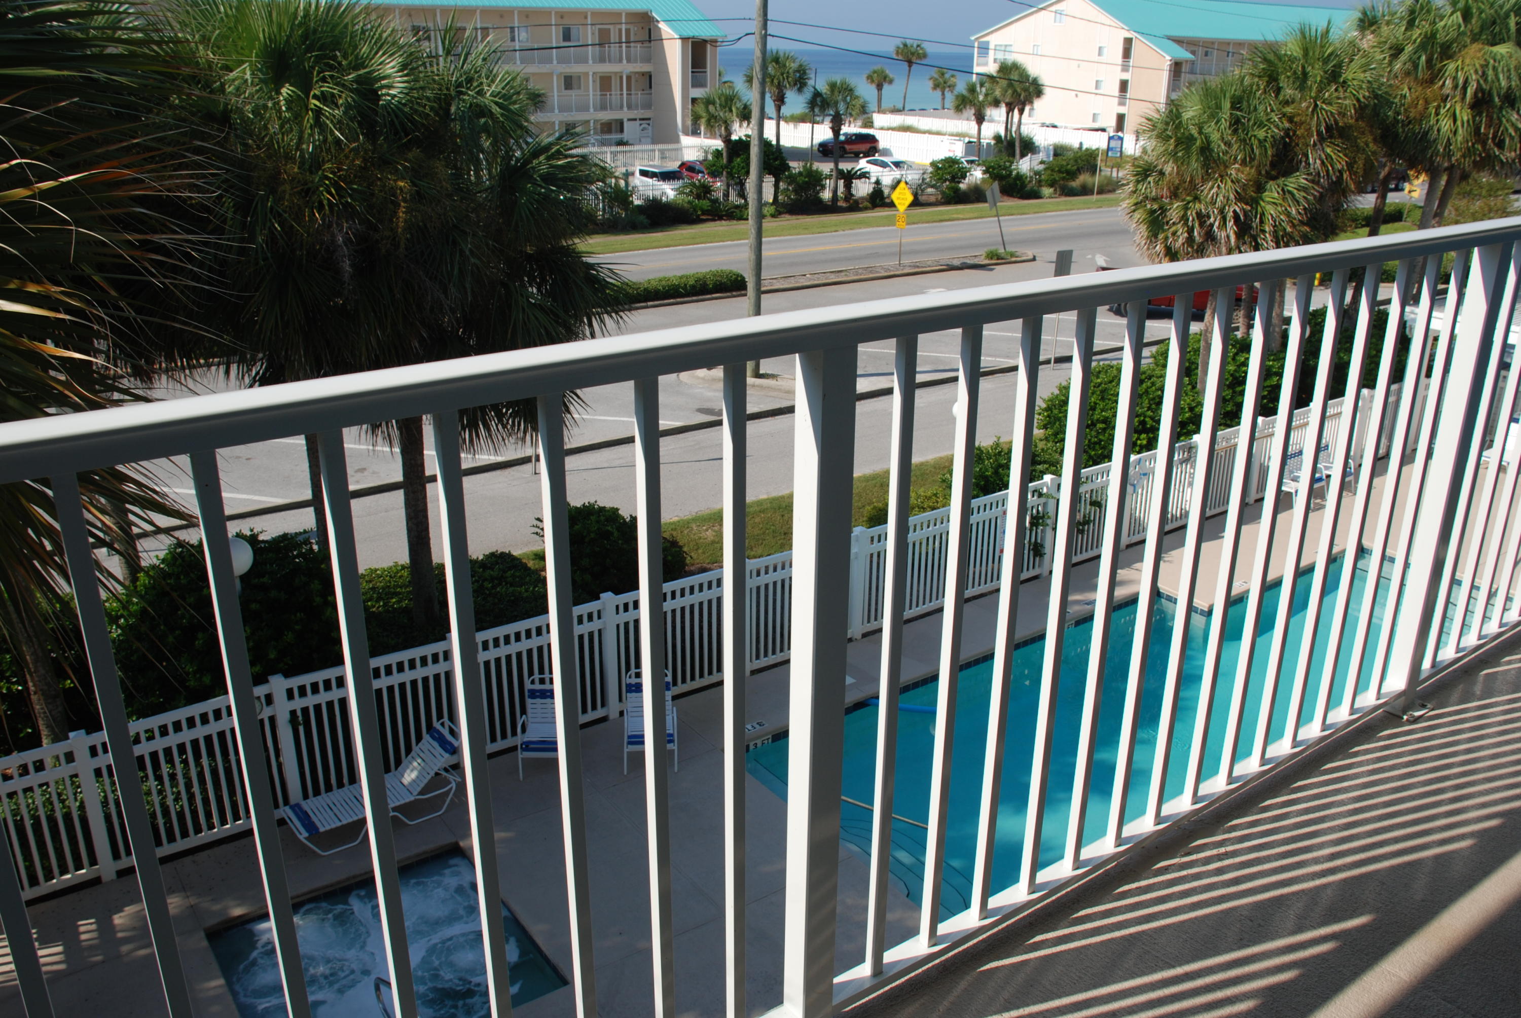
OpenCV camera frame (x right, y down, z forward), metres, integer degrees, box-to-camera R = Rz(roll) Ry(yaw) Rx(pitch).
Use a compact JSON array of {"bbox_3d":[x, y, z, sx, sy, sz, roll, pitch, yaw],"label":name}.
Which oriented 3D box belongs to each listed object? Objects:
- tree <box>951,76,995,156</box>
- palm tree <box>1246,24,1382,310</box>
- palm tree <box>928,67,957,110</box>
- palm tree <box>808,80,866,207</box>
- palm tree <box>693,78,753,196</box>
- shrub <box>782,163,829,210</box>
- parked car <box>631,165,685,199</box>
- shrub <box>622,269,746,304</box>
[{"bbox_3d":[14.797,-26.020,85.391,3.198,5.501,3.198,4,20,9],"label":"tree"},{"bbox_3d":[11.554,-6.256,27.570,3.100,7.845,3.100,9,21,21],"label":"palm tree"},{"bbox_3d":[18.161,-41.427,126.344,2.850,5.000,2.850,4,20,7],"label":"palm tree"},{"bbox_3d":[3.740,-17.604,61.093,2.975,5.974,2.975,2,20,3],"label":"palm tree"},{"bbox_3d":[-1.608,-16.781,58.862,2.921,5.787,2.921,0,20,-2],"label":"palm tree"},{"bbox_3d":[2.135,-15.150,59.885,2.243,2.140,2.243,2,20,2],"label":"shrub"},{"bbox_3d":[-4.597,-15.644,61.805,1.800,1.600,4.150,-10,23,-27],"label":"parked car"},{"bbox_3d":[-2.731,-7.029,39.679,5.100,0.580,1.200,-12,24,-31],"label":"shrub"}]

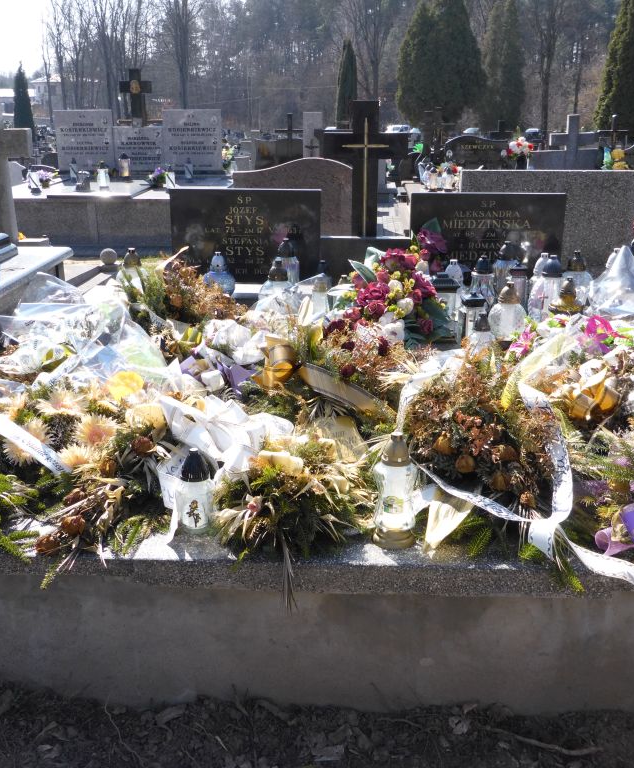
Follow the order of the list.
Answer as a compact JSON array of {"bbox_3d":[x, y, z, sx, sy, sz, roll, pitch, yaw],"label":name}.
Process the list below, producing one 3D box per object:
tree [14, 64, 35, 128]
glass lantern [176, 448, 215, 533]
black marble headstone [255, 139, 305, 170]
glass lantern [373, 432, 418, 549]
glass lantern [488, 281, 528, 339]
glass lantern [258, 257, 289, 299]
[{"bbox_3d":[-11.721,-11.142,33.192,0.980,3.320,0.980,0,18,0],"label":"tree"},{"bbox_3d":[-0.346,0.295,2.340,0.094,0.230,0.094,2,18,6],"label":"glass lantern"},{"bbox_3d":[-0.570,-3.441,12.500,0.730,0.540,0.130,2,18,5],"label":"black marble headstone"},{"bbox_3d":[0.207,0.275,2.188,0.115,0.308,0.115,1,18,3],"label":"glass lantern"},{"bbox_3d":[0.873,-0.341,3.800,0.175,0.260,0.175,0,17,0],"label":"glass lantern"},{"bbox_3d":[-0.176,-0.438,3.649,0.165,0.241,0.165,1,18,3],"label":"glass lantern"}]

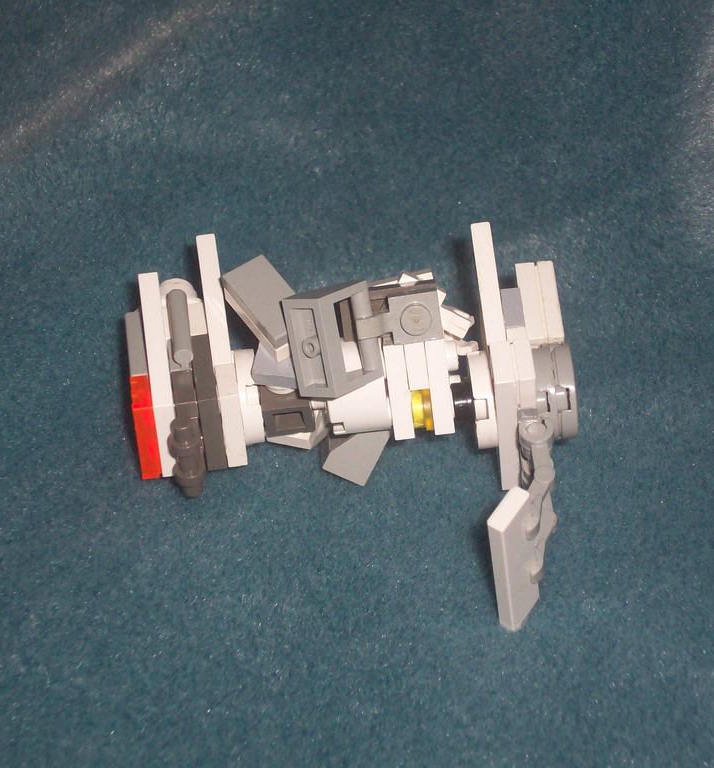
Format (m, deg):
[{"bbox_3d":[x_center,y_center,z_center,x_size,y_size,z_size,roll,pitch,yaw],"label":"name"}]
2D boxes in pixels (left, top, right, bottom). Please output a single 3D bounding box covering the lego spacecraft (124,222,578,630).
[{"bbox_3d":[0.001,0.005,0.374,0.074,0.037,0.071,-5,75,-1],"label":"lego spacecraft"}]

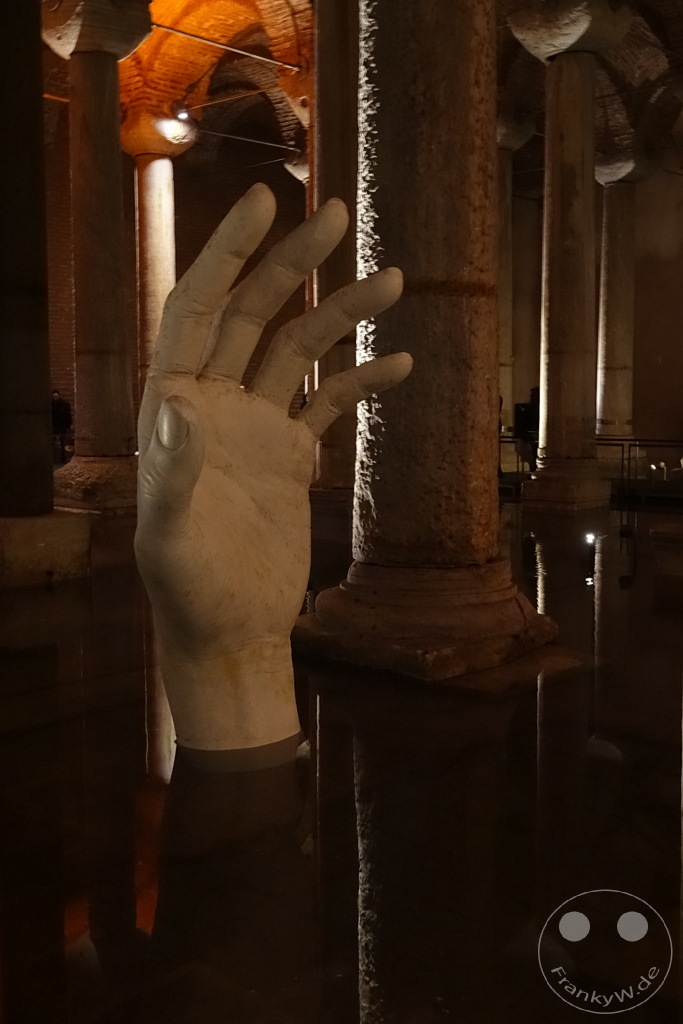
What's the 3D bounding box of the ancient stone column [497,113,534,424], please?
[{"bbox_3d":[3.173,-4.497,24.519,1.150,7.473,1.150,5,8,44],"label":"ancient stone column"}]

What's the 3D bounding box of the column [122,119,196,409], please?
[{"bbox_3d":[-3.858,-4.515,24.573,1.200,7.522,1.200,5,8,44],"label":"column"}]

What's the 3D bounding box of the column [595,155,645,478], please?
[{"bbox_3d":[6.623,-4.808,28.044,1.150,7.473,1.150,5,8,44],"label":"column"}]

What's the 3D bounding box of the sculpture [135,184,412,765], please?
[{"bbox_3d":[-0.350,-0.101,5.146,1.030,2.550,1.050,-4,7,-35],"label":"sculpture"}]

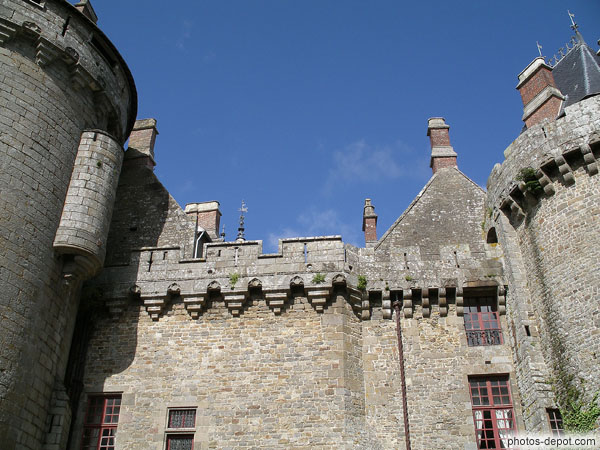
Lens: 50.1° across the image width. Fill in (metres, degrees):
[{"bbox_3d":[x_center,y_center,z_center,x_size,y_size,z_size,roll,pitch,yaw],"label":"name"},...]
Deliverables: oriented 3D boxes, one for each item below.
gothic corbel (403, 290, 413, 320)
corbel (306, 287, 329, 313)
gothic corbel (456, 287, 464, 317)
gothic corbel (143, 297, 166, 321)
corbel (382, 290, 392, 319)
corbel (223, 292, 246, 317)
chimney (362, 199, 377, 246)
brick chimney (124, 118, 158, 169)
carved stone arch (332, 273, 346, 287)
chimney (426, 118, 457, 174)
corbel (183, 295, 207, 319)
[{"bbox_3d":[3.551,2.577,21.010,0.282,0.771,0.600,-3,-32,7],"label":"gothic corbel"},{"bbox_3d":[0.637,2.428,20.616,0.731,0.590,0.550,-3,-32,7],"label":"corbel"},{"bbox_3d":[6.462,3.103,25.827,0.325,1.101,0.420,-3,-29,6],"label":"gothic corbel"},{"bbox_3d":[-5.996,3.492,26.462,0.900,0.906,0.357,-4,-29,7],"label":"gothic corbel"},{"bbox_3d":[2.879,2.624,21.086,0.291,0.749,0.600,-3,-32,7],"label":"corbel"},{"bbox_3d":[-2.068,2.600,20.930,0.740,0.613,0.550,-3,-32,7],"label":"corbel"},{"bbox_3d":[3.536,0.105,31.888,0.677,2.643,0.950,-2,-29,4],"label":"chimney"},{"bbox_3d":[-7.965,-3.968,32.368,1.375,2.989,0.600,-4,-29,7],"label":"brick chimney"},{"bbox_3d":[1.356,1.899,21.876,0.474,0.467,0.250,-3,-31,6],"label":"carved stone arch"},{"bbox_3d":[6.618,-3.637,29.854,1.141,2.913,0.660,-2,-29,4],"label":"chimney"},{"bbox_3d":[-3.412,2.692,21.082,0.743,0.638,0.550,-3,-32,7],"label":"corbel"}]

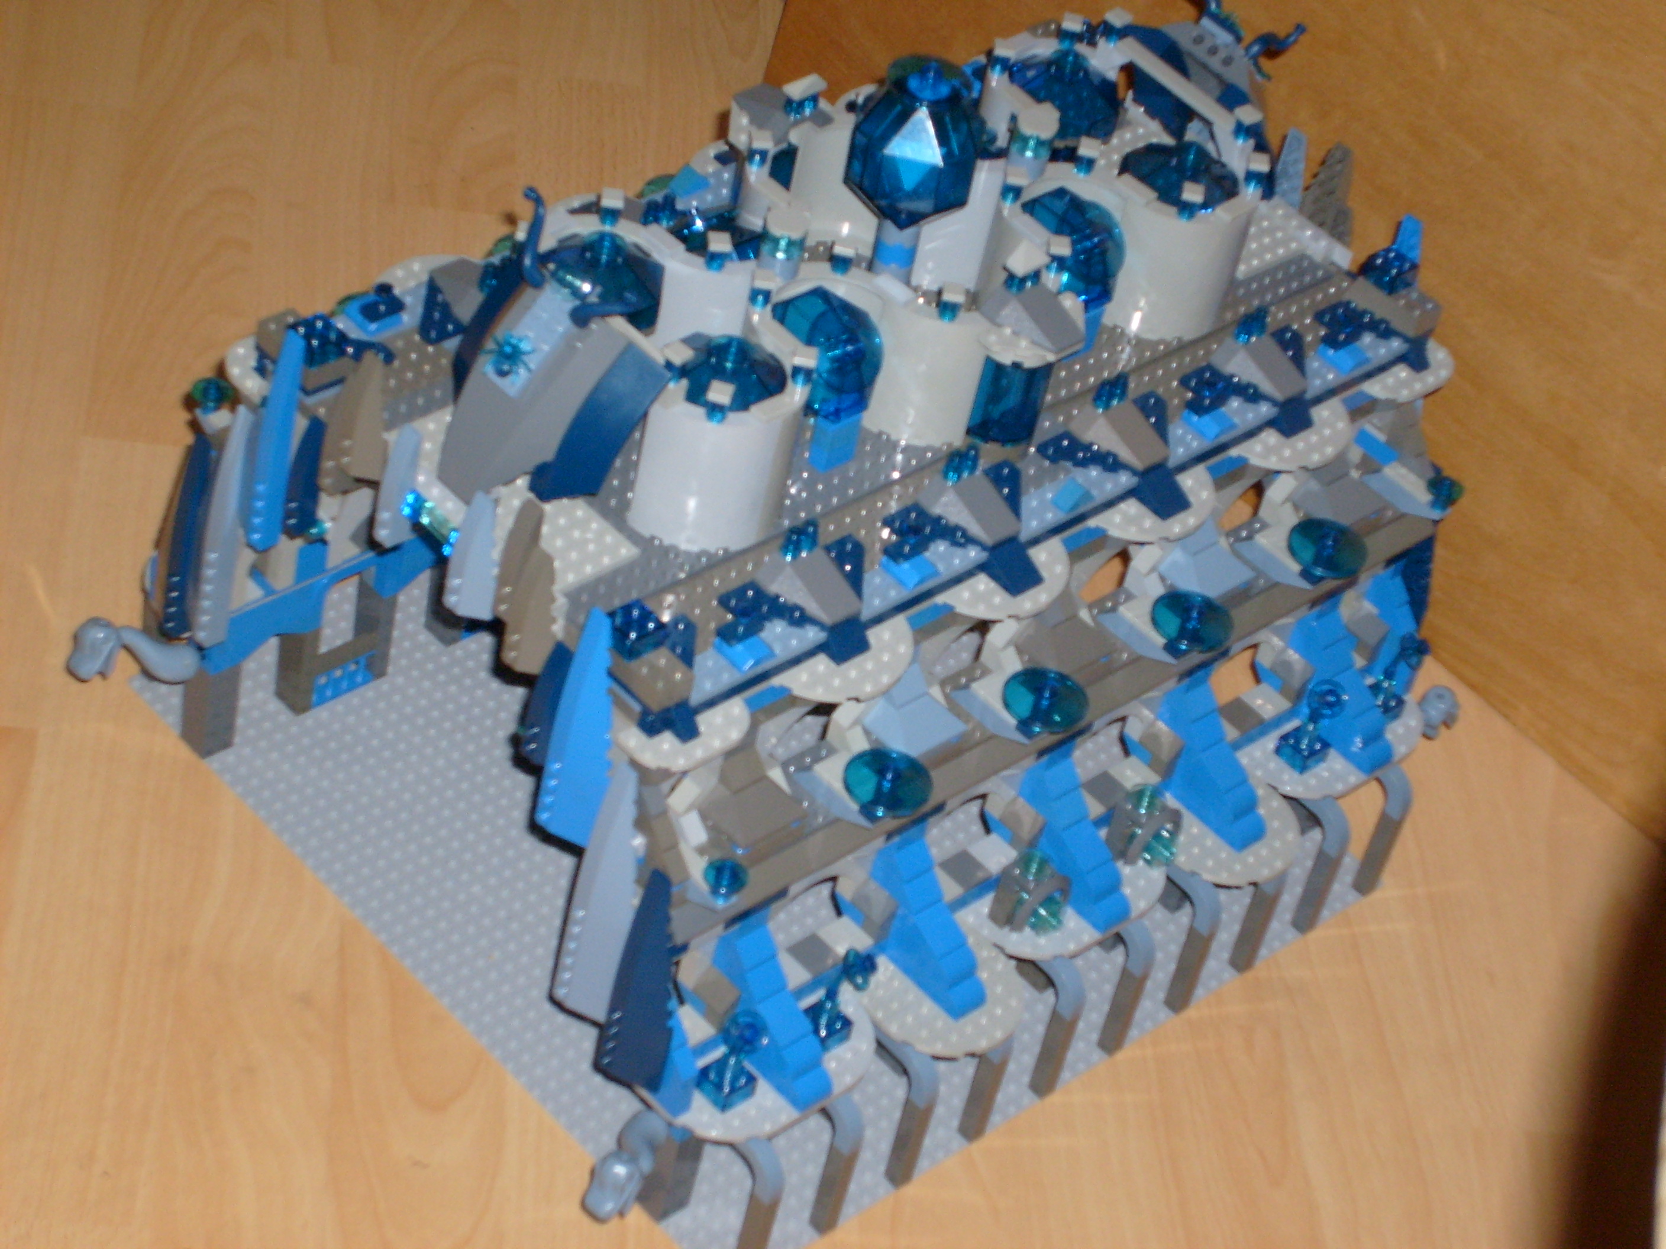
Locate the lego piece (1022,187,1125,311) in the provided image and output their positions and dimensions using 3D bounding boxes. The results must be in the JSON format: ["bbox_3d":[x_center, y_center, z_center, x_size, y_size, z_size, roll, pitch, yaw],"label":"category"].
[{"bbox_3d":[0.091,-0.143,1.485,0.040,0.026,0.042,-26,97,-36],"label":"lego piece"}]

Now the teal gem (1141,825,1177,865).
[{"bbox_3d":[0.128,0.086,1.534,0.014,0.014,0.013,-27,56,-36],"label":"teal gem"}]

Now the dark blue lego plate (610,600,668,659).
[{"bbox_3d":[-0.068,0.001,1.334,0.016,0.011,0.016,-26,55,-36],"label":"dark blue lego plate"}]

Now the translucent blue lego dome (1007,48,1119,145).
[{"bbox_3d":[0.093,-0.208,1.529,0.041,0.018,0.041,-26,55,-36],"label":"translucent blue lego dome"}]

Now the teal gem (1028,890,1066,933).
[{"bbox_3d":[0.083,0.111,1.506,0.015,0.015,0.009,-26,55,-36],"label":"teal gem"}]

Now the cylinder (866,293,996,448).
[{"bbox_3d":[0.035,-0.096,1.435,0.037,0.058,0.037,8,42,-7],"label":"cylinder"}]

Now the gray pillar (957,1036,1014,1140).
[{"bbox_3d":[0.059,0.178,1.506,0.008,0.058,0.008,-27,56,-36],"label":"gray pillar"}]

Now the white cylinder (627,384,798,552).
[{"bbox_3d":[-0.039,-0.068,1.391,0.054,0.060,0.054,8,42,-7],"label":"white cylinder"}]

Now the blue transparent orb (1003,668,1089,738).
[{"bbox_3d":[0.077,0.028,1.426,0.032,0.010,0.032,8,42,-7],"label":"blue transparent orb"}]

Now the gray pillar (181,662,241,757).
[{"bbox_3d":[-0.254,0.030,1.594,0.016,0.048,0.016,-26,55,-36],"label":"gray pillar"}]

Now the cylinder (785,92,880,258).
[{"bbox_3d":[0.004,-0.175,1.495,0.047,0.060,0.047,-27,56,-36],"label":"cylinder"}]

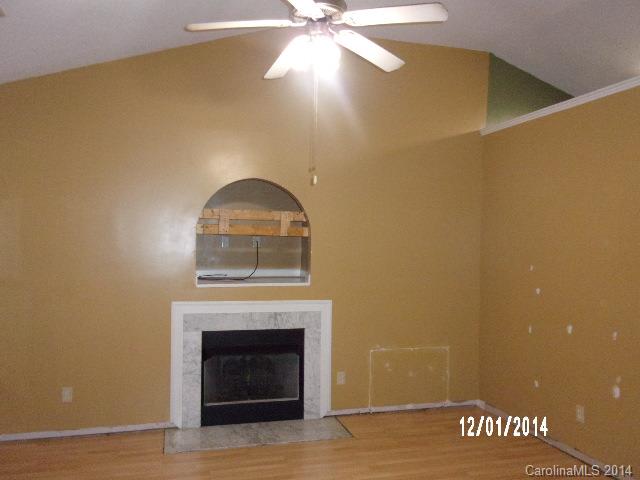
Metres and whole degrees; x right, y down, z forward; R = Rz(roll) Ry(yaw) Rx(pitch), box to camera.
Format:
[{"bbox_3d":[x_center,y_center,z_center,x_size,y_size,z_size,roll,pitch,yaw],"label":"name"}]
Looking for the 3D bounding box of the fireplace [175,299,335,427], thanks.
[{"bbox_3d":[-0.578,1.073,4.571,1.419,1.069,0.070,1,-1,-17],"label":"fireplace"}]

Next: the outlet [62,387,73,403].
[{"bbox_3d":[-2.029,1.243,4.157,0.072,0.116,0.010,1,-1,-17],"label":"outlet"}]

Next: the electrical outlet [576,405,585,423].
[{"bbox_3d":[1.946,1.300,3.872,0.010,0.116,0.071,1,-1,-17],"label":"electrical outlet"}]

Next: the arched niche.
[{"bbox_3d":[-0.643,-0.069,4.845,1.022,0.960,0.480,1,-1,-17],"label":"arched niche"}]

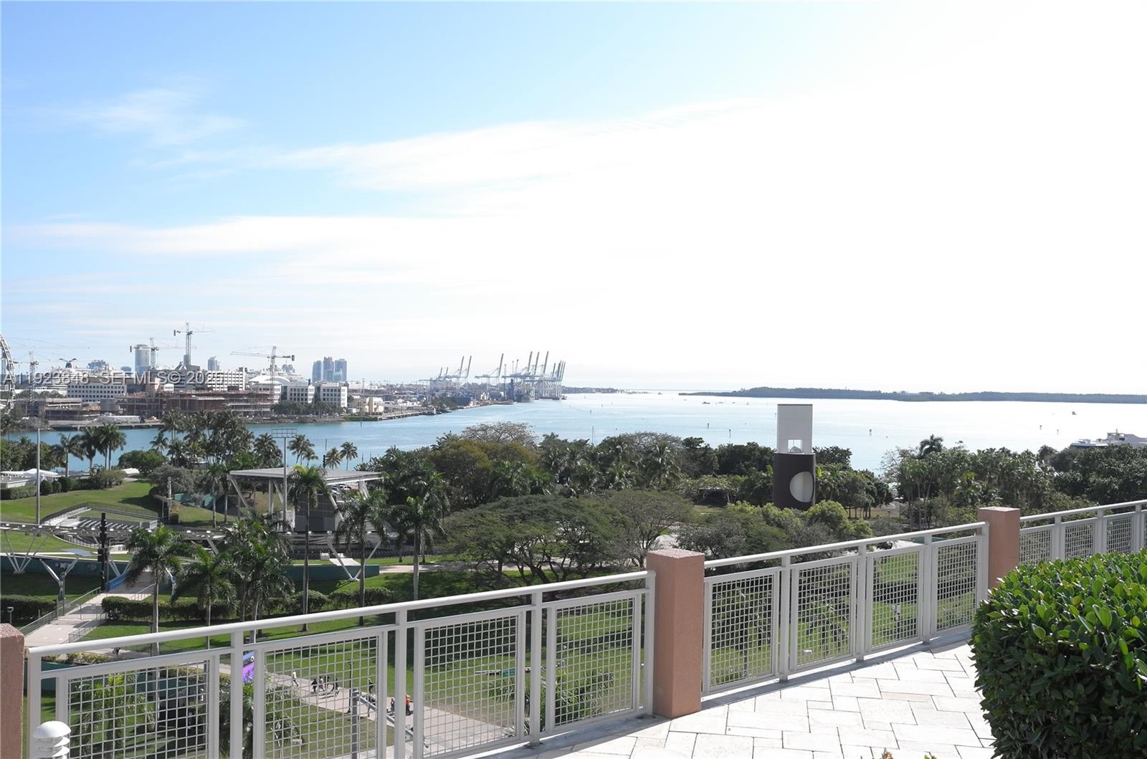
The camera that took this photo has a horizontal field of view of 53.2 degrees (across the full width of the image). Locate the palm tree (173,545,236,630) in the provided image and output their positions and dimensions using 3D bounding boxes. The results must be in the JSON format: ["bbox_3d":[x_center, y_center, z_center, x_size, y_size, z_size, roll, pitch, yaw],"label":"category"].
[{"bbox_3d":[-35.257,24.089,108.958,5.974,16.756,5.974,1,0,0],"label":"palm tree"}]

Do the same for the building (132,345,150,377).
[{"bbox_3d":[-1694.723,-46.632,4500.000,60.000,162.000,45.000,1,0,0],"label":"building"}]

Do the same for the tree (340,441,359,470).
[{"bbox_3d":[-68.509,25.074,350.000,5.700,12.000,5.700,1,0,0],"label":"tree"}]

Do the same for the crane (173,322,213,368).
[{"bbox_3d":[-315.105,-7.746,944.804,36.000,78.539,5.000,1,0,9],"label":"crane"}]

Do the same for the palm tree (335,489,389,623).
[{"bbox_3d":[-27.220,22.774,147.000,7.000,17.400,7.000,1,0,0],"label":"palm tree"}]

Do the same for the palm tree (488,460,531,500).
[{"bbox_3d":[-13.019,24.737,229.957,8.644,17.404,8.644,1,0,0],"label":"palm tree"}]

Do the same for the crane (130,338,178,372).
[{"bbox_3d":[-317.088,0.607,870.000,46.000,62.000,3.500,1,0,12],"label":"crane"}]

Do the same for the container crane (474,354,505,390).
[{"bbox_3d":[-200.188,-7.029,2720.000,74.000,100.000,27.000,1,0,-17],"label":"container crane"}]

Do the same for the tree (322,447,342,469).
[{"bbox_3d":[-80.100,27.780,379.970,6.800,9.710,6.800,1,0,0],"label":"tree"}]

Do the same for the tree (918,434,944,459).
[{"bbox_3d":[106.100,25.620,339.950,7.400,18.220,7.400,1,0,0],"label":"tree"}]

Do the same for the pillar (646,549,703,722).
[{"bbox_3d":[0.745,1.883,8.527,0.305,1.170,0.305,1,0,-43],"label":"pillar"}]

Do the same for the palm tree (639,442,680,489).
[{"bbox_3d":[19.481,24.190,259.950,9.364,19.868,9.364,1,0,0],"label":"palm tree"}]

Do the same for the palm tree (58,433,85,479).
[{"bbox_3d":[-147.139,23.248,334.962,8.000,15.006,8.000,1,0,0],"label":"palm tree"}]

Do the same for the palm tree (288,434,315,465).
[{"bbox_3d":[-90.540,25.330,379.960,8.800,14.340,8.800,1,0,0],"label":"palm tree"}]

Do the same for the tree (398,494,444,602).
[{"bbox_3d":[-20.327,23.391,150.500,6.200,16.200,6.200,1,0,0],"label":"tree"}]

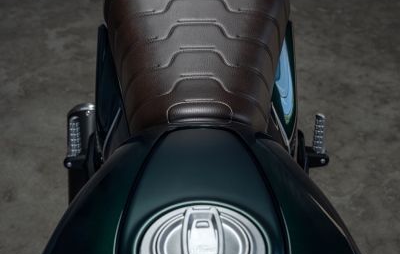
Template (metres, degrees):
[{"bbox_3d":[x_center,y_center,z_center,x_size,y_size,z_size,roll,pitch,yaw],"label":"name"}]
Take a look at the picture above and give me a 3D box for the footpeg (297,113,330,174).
[{"bbox_3d":[0.216,0.033,1.360,0.066,0.100,0.085,0,43,0],"label":"footpeg"}]

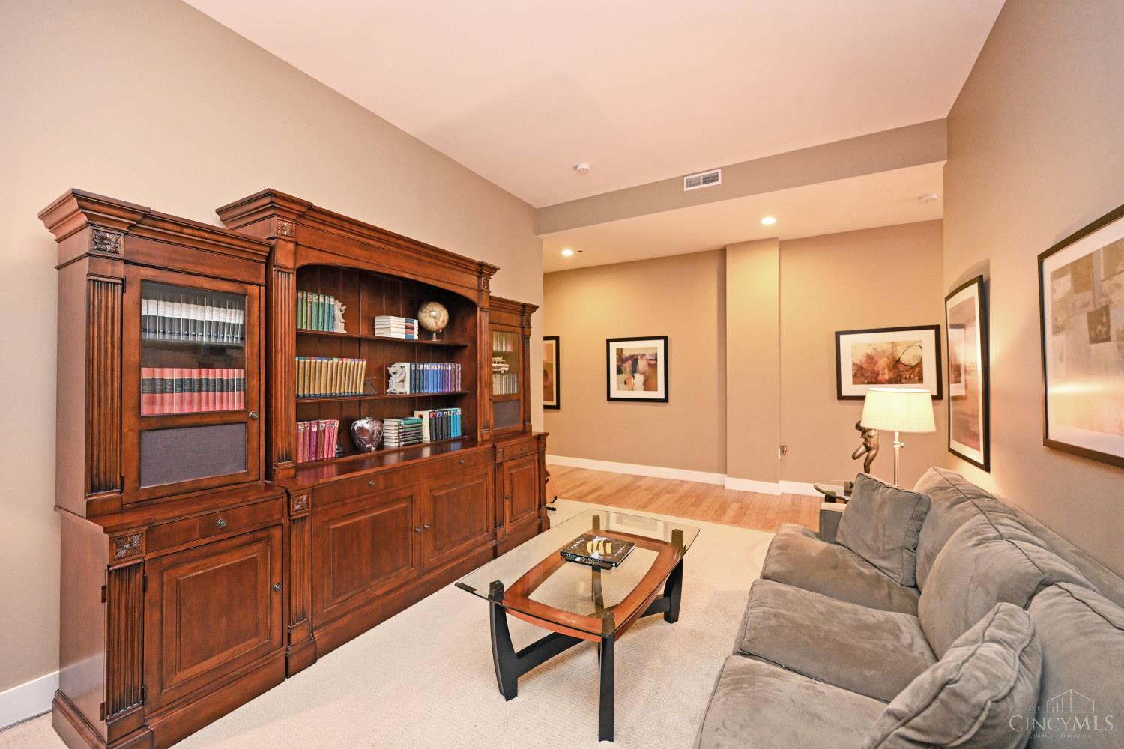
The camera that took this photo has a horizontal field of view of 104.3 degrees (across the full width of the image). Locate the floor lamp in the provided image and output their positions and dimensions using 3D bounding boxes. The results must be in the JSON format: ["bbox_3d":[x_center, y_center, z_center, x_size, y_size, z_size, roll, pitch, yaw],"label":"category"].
[{"bbox_3d":[2.163,0.429,2.821,0.385,0.661,0.385,0,0,30],"label":"floor lamp"}]

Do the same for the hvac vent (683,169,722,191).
[{"bbox_3d":[1.266,-1.756,3.946,0.327,0.138,0.025,0,0,30],"label":"hvac vent"}]

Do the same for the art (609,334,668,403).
[{"bbox_3d":[0.981,-0.064,5.769,0.851,0.853,0.030,0,0,30],"label":"art"}]

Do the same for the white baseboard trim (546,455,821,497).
[{"bbox_3d":[1.357,1.281,5.544,3.780,0.142,0.120,0,0,30],"label":"white baseboard trim"}]

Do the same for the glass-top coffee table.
[{"bbox_3d":[0.175,1.103,2.099,0.716,0.494,1.195,0,0,30],"label":"glass-top coffee table"}]

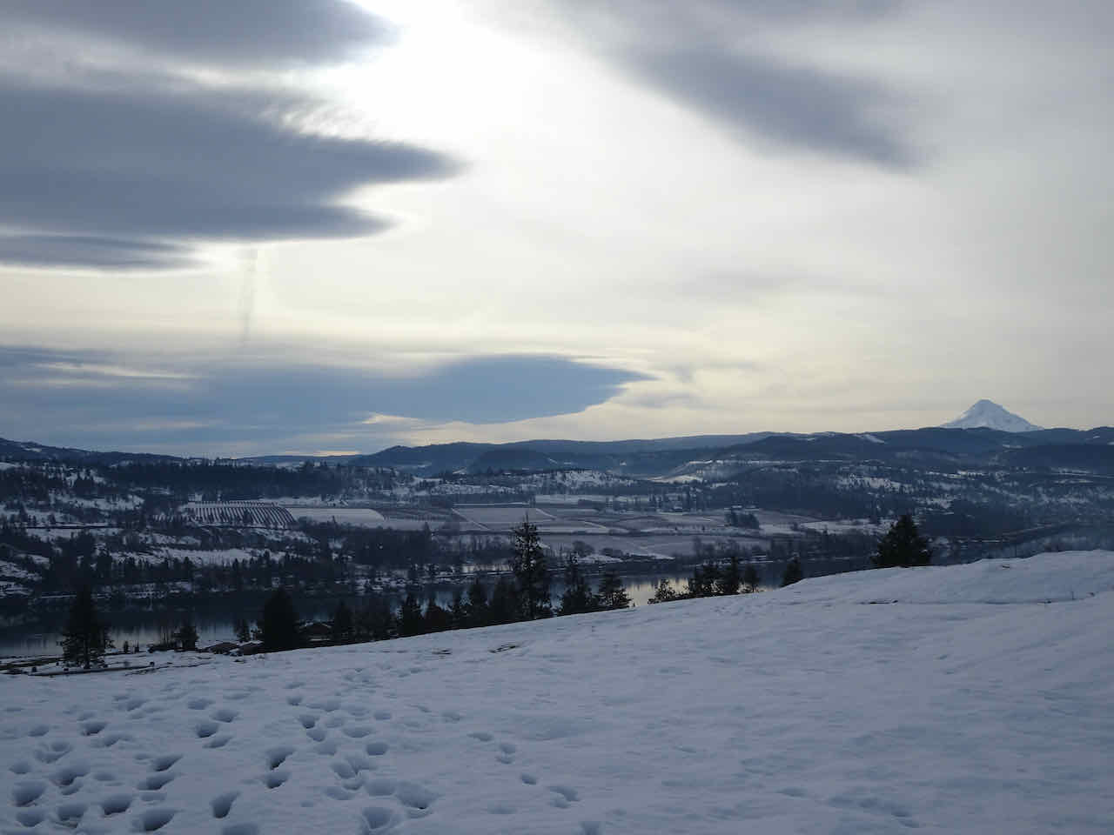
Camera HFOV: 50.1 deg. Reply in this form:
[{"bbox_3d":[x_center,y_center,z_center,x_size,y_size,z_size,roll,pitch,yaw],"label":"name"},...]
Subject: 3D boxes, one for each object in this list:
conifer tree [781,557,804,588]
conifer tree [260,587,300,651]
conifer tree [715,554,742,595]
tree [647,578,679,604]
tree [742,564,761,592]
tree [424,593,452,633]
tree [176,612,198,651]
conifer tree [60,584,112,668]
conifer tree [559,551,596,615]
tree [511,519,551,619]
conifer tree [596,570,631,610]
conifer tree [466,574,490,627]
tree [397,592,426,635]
[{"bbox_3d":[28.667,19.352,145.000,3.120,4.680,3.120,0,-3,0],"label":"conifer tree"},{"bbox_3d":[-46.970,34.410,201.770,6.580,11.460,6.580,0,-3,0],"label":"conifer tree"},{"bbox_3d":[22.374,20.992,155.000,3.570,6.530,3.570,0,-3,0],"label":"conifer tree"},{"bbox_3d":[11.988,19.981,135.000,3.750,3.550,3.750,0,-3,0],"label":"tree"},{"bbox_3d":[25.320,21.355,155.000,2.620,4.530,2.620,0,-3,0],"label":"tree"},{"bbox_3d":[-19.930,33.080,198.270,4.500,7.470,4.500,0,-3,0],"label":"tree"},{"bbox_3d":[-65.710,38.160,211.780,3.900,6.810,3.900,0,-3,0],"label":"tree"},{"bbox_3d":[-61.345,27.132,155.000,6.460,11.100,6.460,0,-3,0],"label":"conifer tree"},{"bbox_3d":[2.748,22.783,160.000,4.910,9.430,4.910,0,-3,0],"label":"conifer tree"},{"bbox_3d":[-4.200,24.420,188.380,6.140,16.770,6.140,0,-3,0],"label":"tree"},{"bbox_3d":[8.620,26.760,182.850,5.190,6.890,5.190,0,-3,0],"label":"conifer tree"},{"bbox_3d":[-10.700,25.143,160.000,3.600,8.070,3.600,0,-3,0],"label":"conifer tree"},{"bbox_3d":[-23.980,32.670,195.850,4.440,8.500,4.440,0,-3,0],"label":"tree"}]

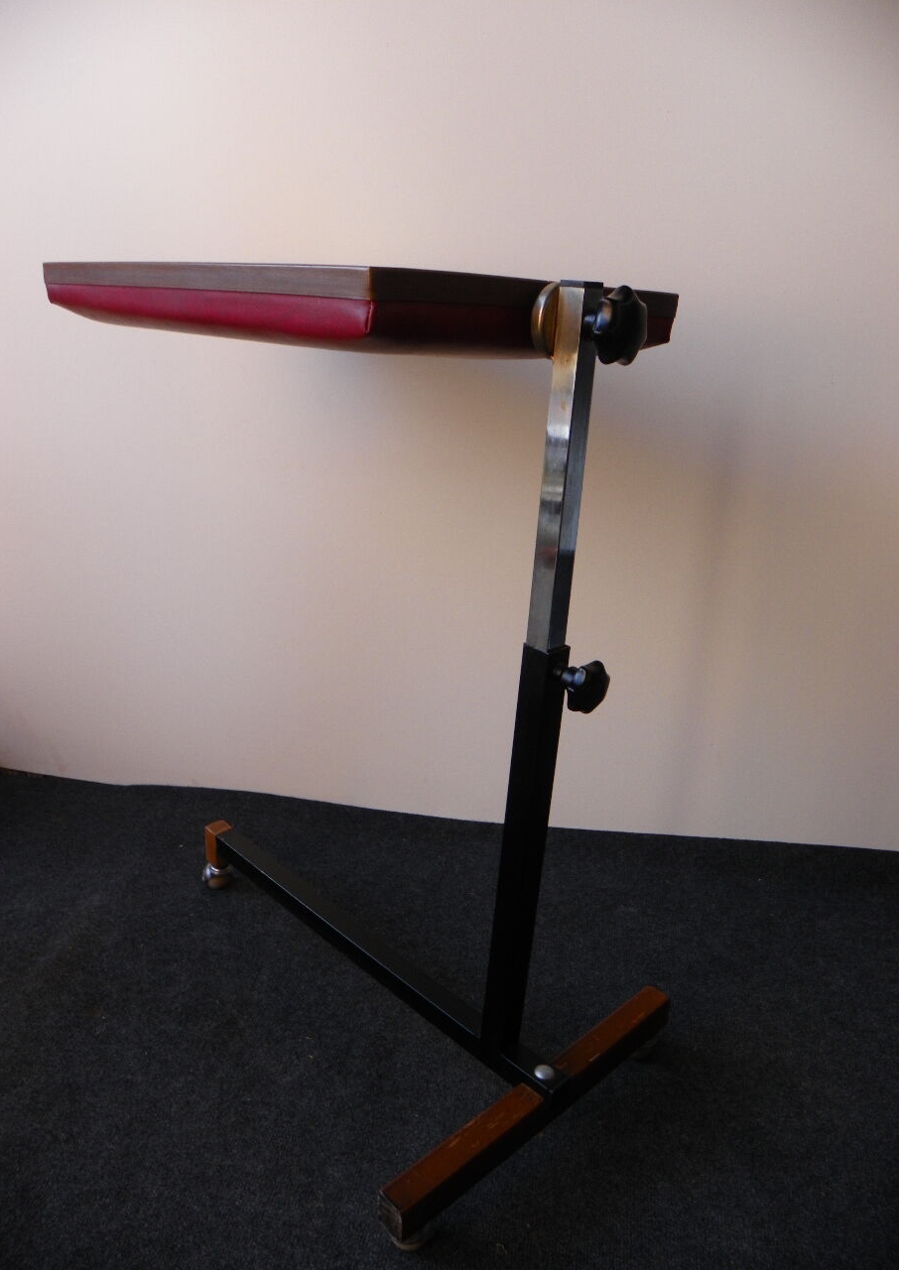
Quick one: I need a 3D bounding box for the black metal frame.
[{"bbox_3d":[-0.095,0.028,0.960,0.370,0.728,0.608,-15,26,-42],"label":"black metal frame"}]

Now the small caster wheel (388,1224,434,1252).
[{"bbox_3d":[-0.031,0.488,0.787,0.037,0.035,0.037,-15,26,-42],"label":"small caster wheel"}]

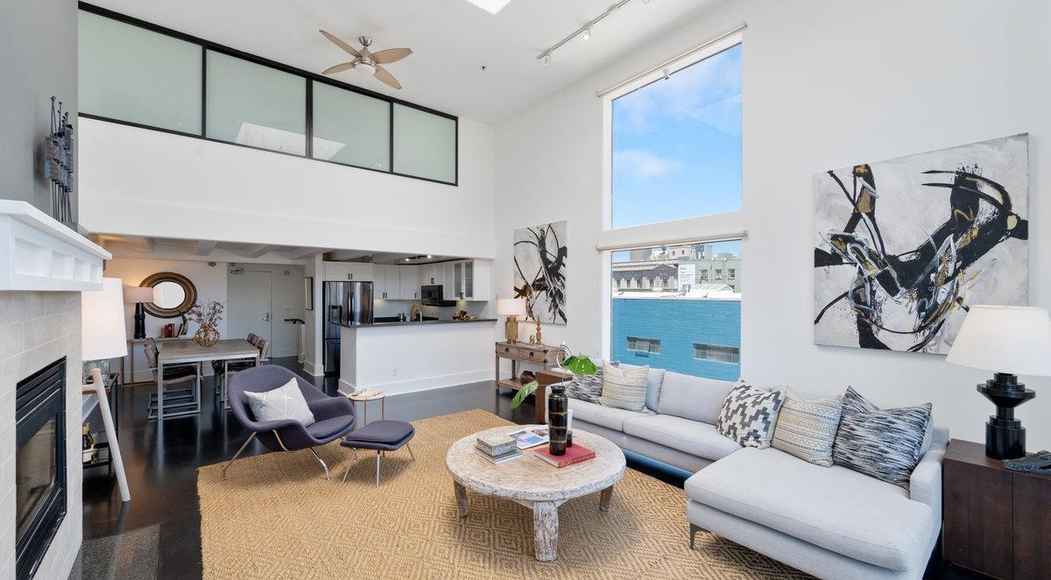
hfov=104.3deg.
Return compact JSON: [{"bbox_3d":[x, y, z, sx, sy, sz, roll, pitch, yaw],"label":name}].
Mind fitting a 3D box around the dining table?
[{"bbox_3d":[-4.657,1.217,6.003,1.050,0.775,1.740,0,0,-40],"label":"dining table"}]

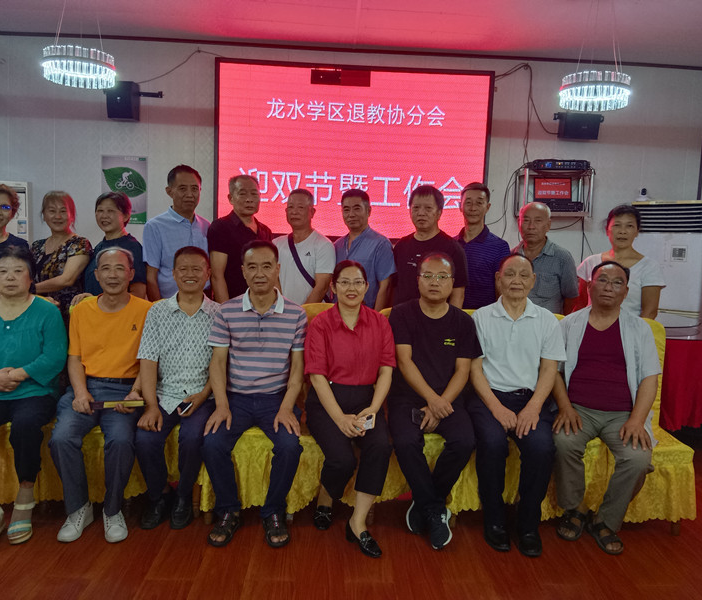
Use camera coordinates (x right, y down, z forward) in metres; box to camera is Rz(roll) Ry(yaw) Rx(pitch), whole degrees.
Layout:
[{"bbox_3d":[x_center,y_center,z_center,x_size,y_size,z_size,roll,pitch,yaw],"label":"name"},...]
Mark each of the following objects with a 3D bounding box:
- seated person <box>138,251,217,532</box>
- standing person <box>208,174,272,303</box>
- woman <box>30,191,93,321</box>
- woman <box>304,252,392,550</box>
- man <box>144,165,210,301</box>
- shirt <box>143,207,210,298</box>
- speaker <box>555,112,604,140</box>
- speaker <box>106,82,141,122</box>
[{"bbox_3d":[-0.817,0.381,2.813,0.480,1.260,0.640,2,6,-2],"label":"seated person"},{"bbox_3d":[-0.640,0.117,3.464,0.470,1.660,0.320,1,6,-16],"label":"standing person"},{"bbox_3d":[-1.631,0.148,3.405,0.420,1.530,0.360,2,6,-7],"label":"woman"},{"bbox_3d":[0.037,0.446,2.848,0.480,1.245,0.800,2,6,-6],"label":"woman"},{"bbox_3d":[-0.973,0.105,3.434,0.480,1.719,0.330,-1,7,-32],"label":"man"},{"bbox_3d":[-0.971,-0.199,3.402,0.480,0.660,0.290,-1,7,-32],"label":"shirt"},{"bbox_3d":[1.932,-1.452,5.058,0.310,0.240,0.230,3,12,4],"label":"speaker"},{"bbox_3d":[-1.861,-1.624,4.917,0.230,0.330,0.220,2,12,-6],"label":"speaker"}]

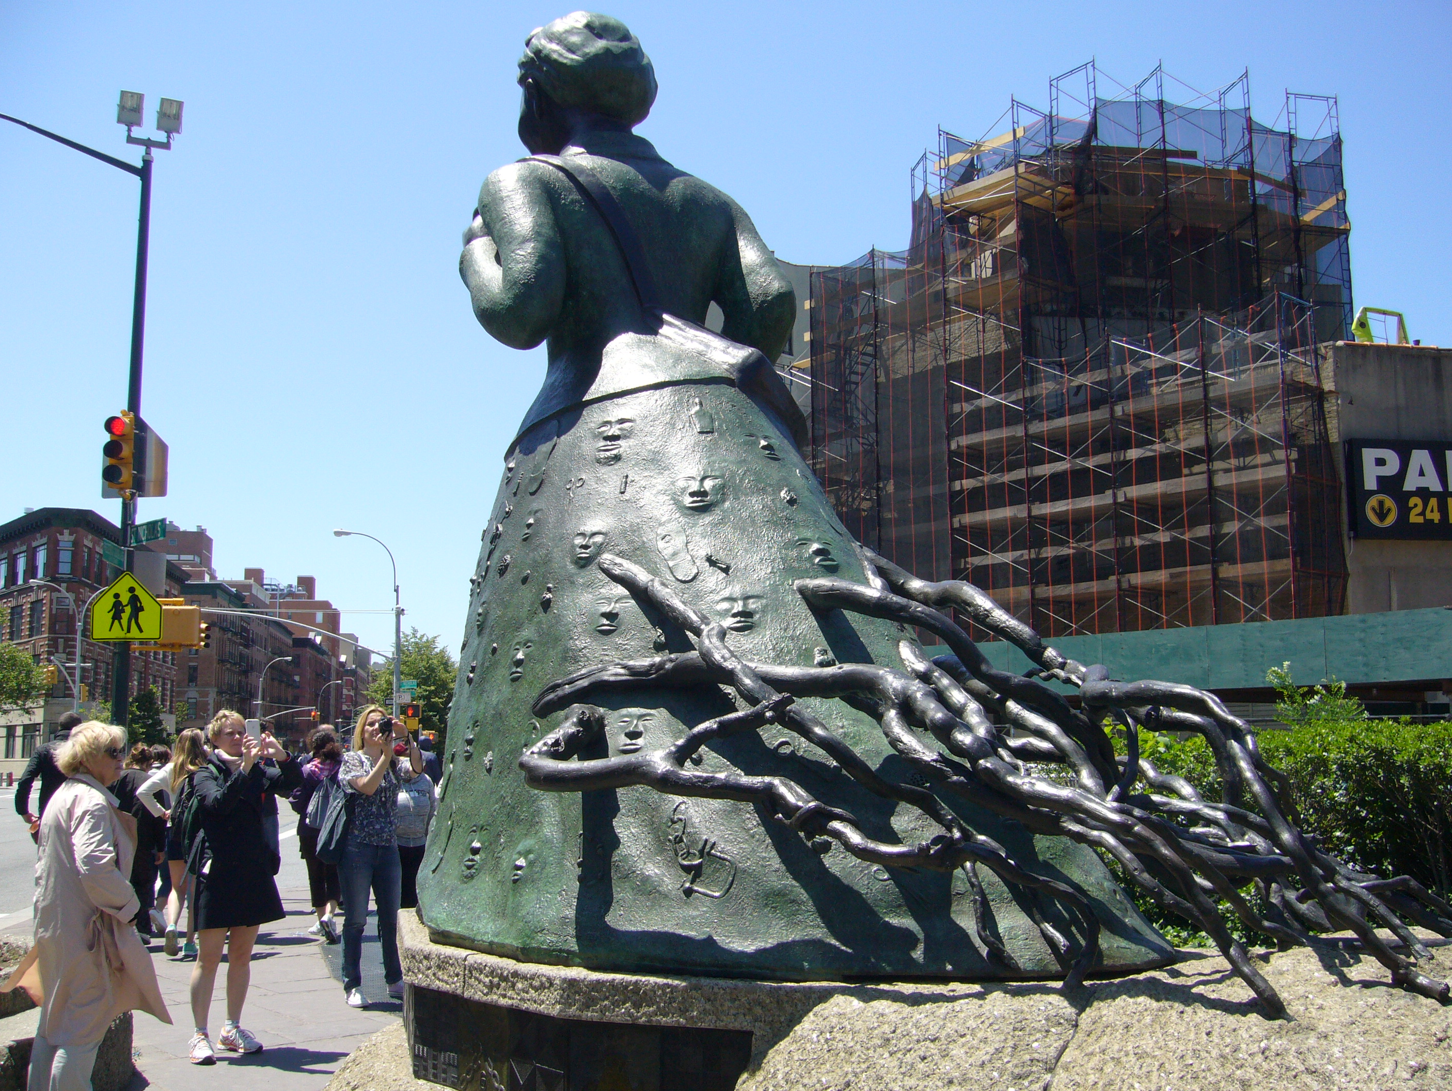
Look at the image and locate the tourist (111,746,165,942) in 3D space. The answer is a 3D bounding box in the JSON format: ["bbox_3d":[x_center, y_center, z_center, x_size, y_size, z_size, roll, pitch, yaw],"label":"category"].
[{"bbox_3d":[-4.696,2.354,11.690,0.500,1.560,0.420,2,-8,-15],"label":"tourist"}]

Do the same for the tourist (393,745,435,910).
[{"bbox_3d":[-2.458,2.295,11.495,0.520,1.620,0.400,1,-8,-9],"label":"tourist"}]

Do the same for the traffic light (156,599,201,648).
[{"bbox_3d":[-6.309,0.910,16.940,0.480,0.500,0.250,1,-8,-12],"label":"traffic light"}]

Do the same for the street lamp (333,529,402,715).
[{"bbox_3d":[-12.512,3.981,50.944,2.350,9.130,0.450,0,-8,-3],"label":"street lamp"}]

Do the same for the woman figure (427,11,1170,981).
[{"bbox_3d":[0.056,-0.100,5.456,1.670,3.070,2.430,5,-10,-35],"label":"woman figure"}]

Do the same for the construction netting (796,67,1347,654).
[{"bbox_3d":[8.970,-3.661,38.207,5.500,15.300,14.400,7,-10,-41],"label":"construction netting"}]

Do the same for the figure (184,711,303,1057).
[{"bbox_3d":[-2.415,1.650,7.243,0.480,1.650,0.460,7,-11,-42],"label":"figure"}]

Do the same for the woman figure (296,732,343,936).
[{"bbox_3d":[-3.187,2.243,11.503,0.520,1.620,0.420,2,-8,-17],"label":"woman figure"}]

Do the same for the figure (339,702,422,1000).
[{"bbox_3d":[-2.031,1.784,8.588,0.500,1.680,0.420,4,-9,-28],"label":"figure"}]

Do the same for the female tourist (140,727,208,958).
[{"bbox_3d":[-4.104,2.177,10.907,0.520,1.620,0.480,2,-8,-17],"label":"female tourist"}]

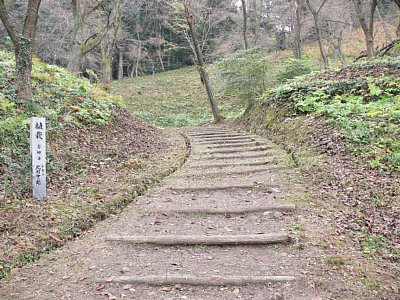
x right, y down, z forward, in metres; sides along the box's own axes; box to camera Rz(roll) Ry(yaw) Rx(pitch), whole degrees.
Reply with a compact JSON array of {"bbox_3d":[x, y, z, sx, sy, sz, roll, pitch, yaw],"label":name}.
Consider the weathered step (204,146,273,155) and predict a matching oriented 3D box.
[{"bbox_3d":[0.807,0.010,8.300,1.495,0.090,0.120,-4,6,-16],"label":"weathered step"}]

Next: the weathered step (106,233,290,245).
[{"bbox_3d":[-0.014,0.847,3.870,1.761,0.100,0.110,0,5,0],"label":"weathered step"}]

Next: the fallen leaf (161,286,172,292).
[{"bbox_3d":[-0.261,1.089,3.150,0.085,0.020,0.065,0,5,0],"label":"fallen leaf"}]

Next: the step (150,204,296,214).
[{"bbox_3d":[0.283,0.676,4.600,1.680,0.090,0.110,-1,5,-6],"label":"step"}]

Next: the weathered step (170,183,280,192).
[{"bbox_3d":[0.384,0.581,6.130,1.710,0.100,0.130,-1,3,-6],"label":"weathered step"}]

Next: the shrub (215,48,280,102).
[{"bbox_3d":[1.586,-2.420,13.500,2.200,1.900,2.000,0,3,0],"label":"shrub"}]

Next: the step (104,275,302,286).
[{"bbox_3d":[-0.016,1.144,3.529,1.718,0.100,0.130,0,3,-1],"label":"step"}]

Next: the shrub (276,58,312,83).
[{"bbox_3d":[3.739,-3.106,16.000,1.450,1.050,1.300,0,3,0],"label":"shrub"}]

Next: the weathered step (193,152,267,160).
[{"bbox_3d":[0.703,0.150,8.730,1.676,0.100,0.130,-3,4,-13],"label":"weathered step"}]

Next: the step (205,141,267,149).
[{"bbox_3d":[0.810,-0.121,9.050,1.484,0.090,0.120,-4,6,-16],"label":"step"}]

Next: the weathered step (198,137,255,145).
[{"bbox_3d":[0.696,-0.245,10.400,1.530,0.090,0.130,-4,6,-16],"label":"weathered step"}]

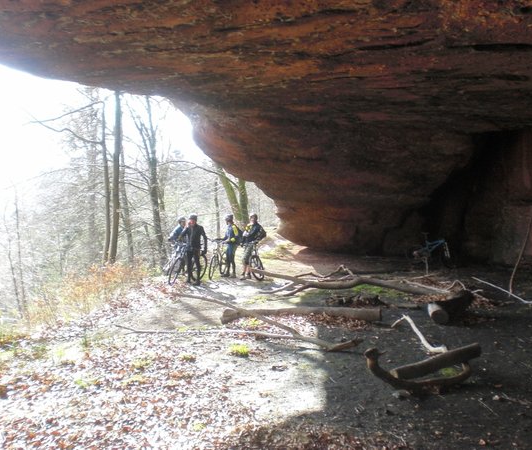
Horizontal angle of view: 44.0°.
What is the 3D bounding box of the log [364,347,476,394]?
[{"bbox_3d":[1.510,1.400,6.400,1.100,0.340,0.500,0,0,6],"label":"log"}]

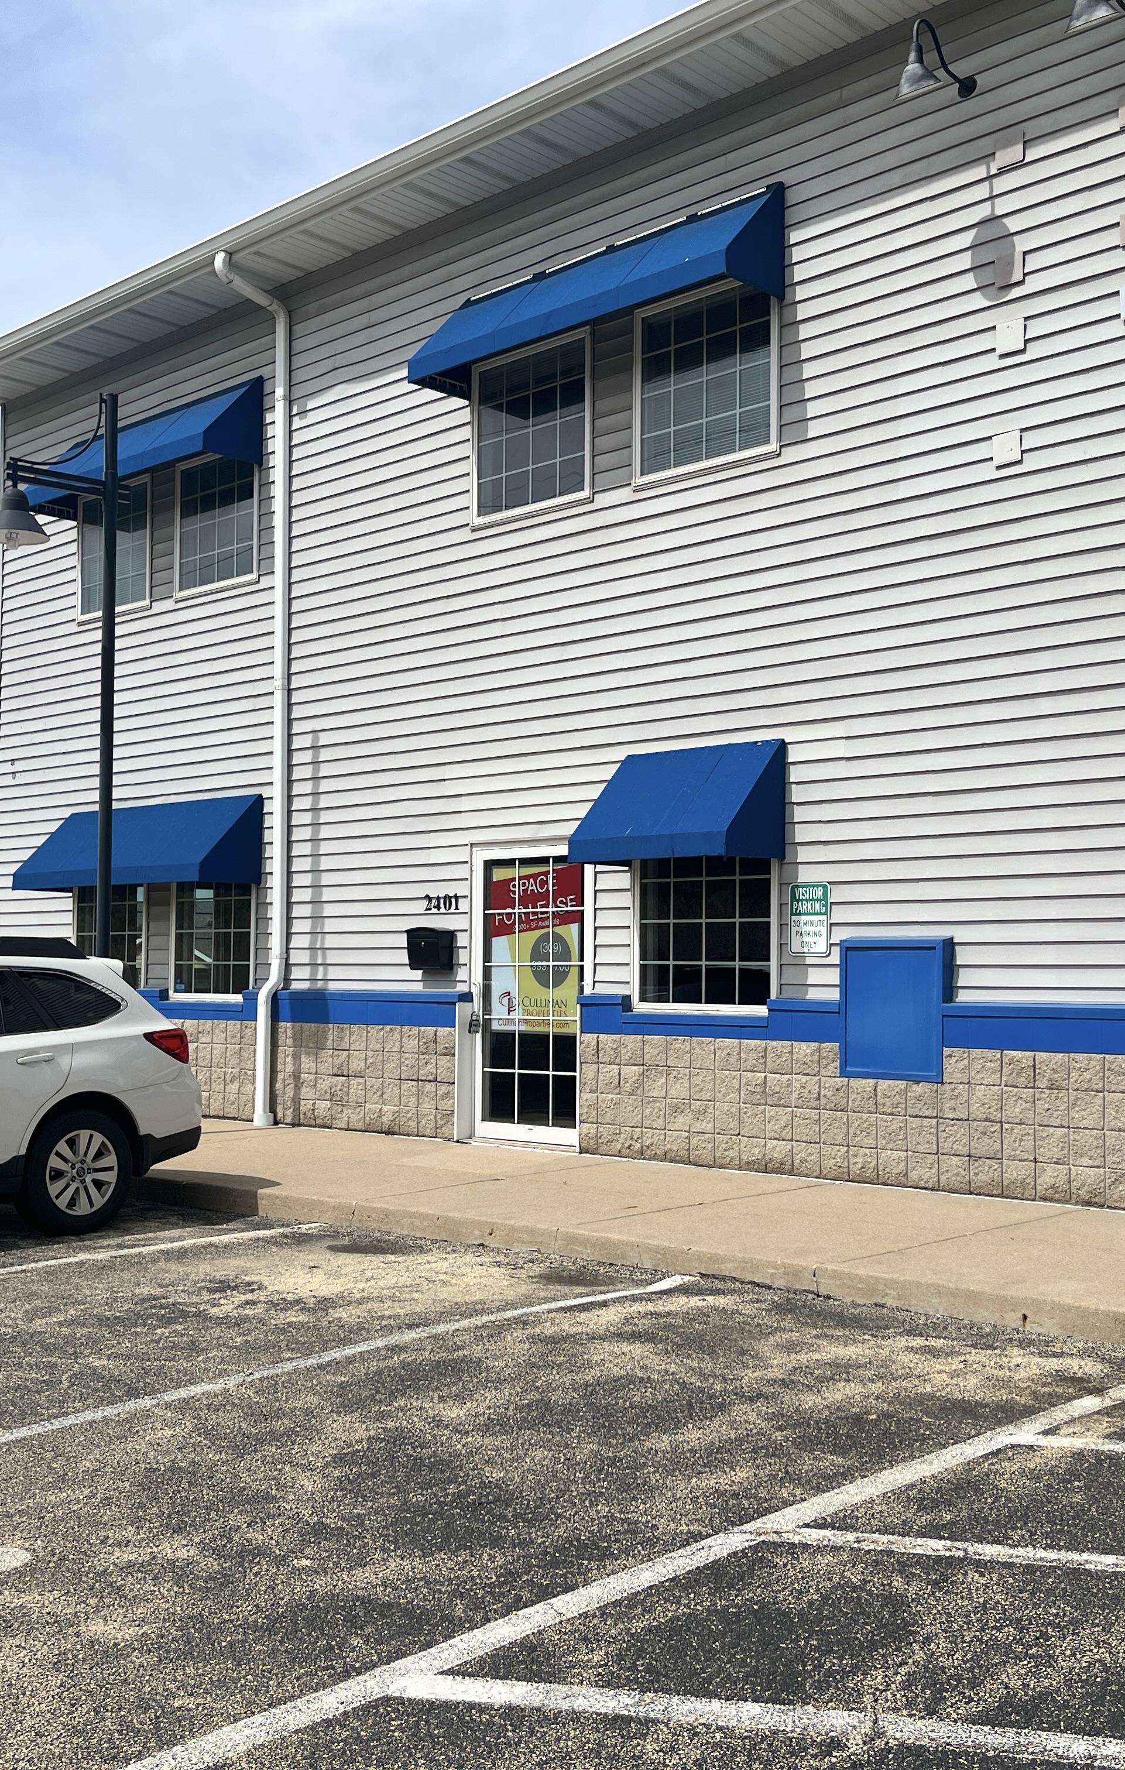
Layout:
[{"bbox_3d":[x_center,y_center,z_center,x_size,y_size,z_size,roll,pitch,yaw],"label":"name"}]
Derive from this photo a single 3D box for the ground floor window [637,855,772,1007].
[{"bbox_3d":[0.923,0.228,11.554,1.150,1.160,0.100,-2,-4,43],"label":"ground floor window"}]

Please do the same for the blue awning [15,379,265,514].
[{"bbox_3d":[-3.800,-3.905,15.783,2.926,0.760,0.606,-2,-3,43],"label":"blue awning"}]

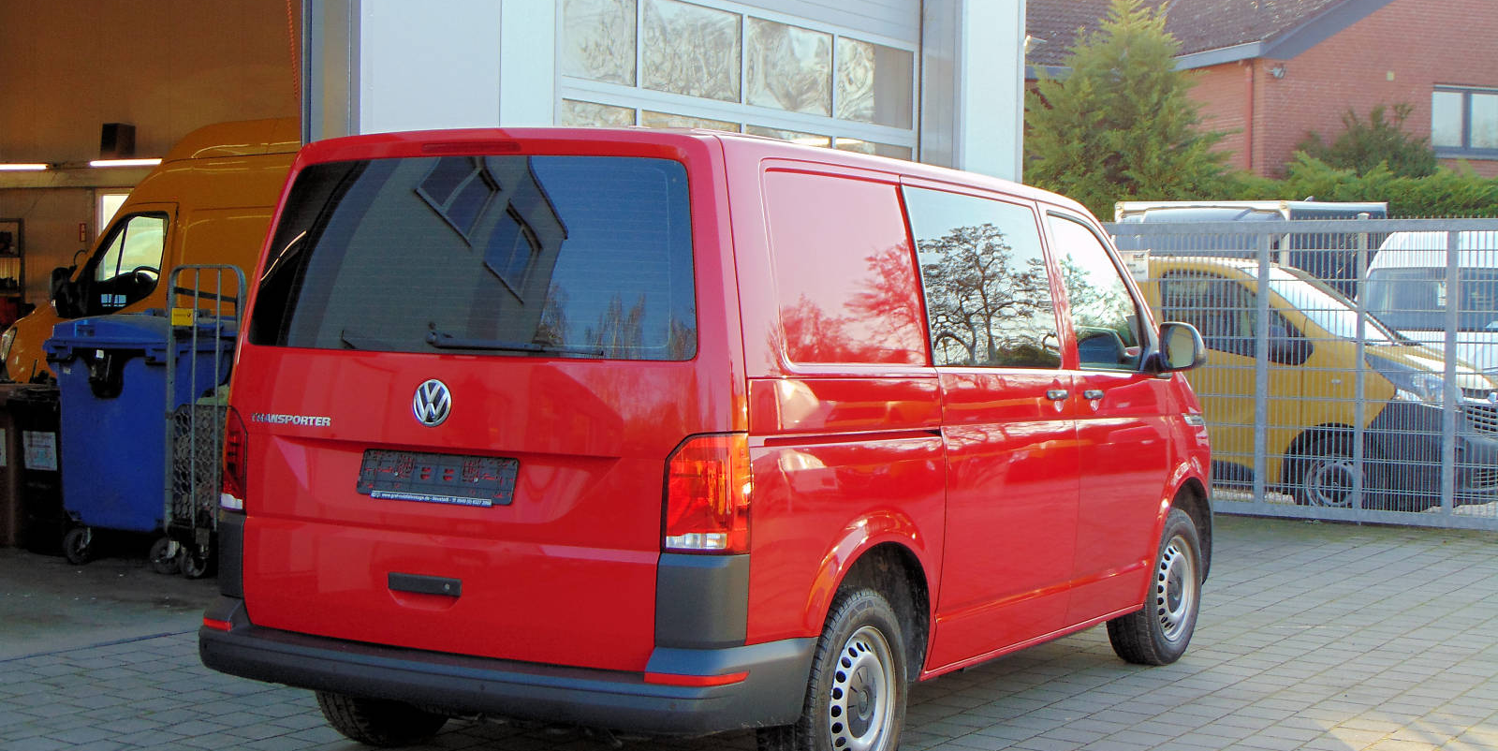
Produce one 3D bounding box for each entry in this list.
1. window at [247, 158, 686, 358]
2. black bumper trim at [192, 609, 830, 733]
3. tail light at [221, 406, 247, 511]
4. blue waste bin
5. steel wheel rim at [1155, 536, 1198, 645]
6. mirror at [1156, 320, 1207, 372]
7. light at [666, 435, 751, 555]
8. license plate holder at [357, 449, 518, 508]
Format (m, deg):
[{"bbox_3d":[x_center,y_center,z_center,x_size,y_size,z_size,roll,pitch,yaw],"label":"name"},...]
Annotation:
[{"bbox_3d":[-0.811,-0.339,6.098,1.550,0.560,0.100,2,-7,29],"label":"window"},{"bbox_3d":[-0.784,0.807,6.228,1.900,0.260,0.590,2,3,29],"label":"black bumper trim"},{"bbox_3d":[-1.559,0.252,6.502,0.220,0.325,0.140,2,3,29],"label":"tail light"},{"bbox_3d":[-3.150,0.340,12.116,0.820,1.350,1.330,2,3,22],"label":"blue waste bin"},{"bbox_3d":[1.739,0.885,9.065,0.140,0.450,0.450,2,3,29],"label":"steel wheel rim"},{"bbox_3d":[1.708,-0.112,8.525,0.190,0.210,0.130,2,3,29],"label":"mirror"},{"bbox_3d":[-0.107,0.310,5.701,0.220,0.325,0.140,2,3,29],"label":"light"},{"bbox_3d":[-0.873,0.281,6.030,0.530,0.125,0.025,2,-7,29],"label":"license plate holder"}]

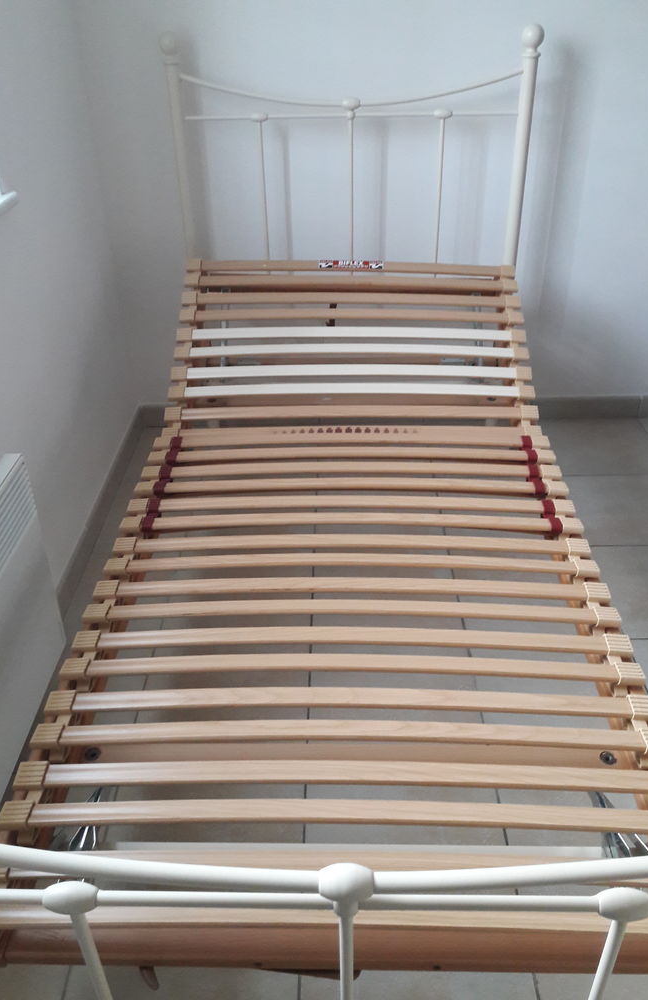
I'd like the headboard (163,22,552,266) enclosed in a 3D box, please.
[{"bbox_3d":[0.078,-0.729,2.377,0.998,1.137,0.057,0,33,2],"label":"headboard"}]

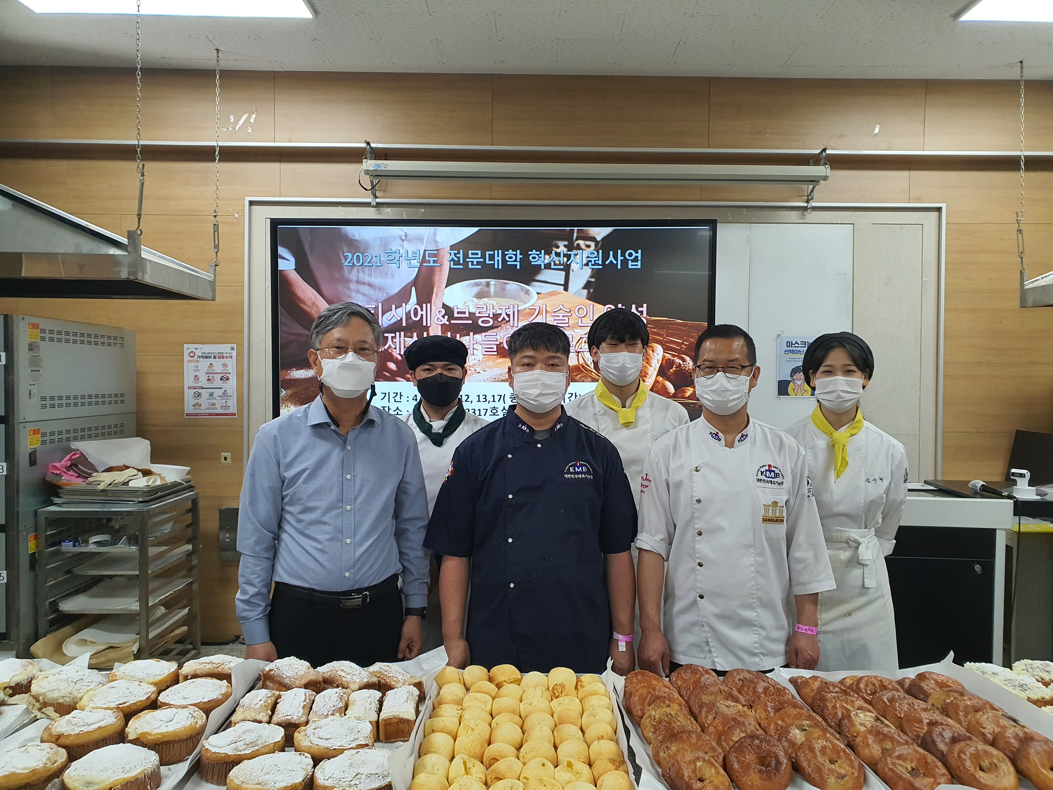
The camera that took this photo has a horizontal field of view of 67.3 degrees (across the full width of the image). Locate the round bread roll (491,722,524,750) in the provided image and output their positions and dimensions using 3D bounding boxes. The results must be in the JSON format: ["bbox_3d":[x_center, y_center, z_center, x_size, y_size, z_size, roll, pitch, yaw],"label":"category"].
[{"bbox_3d":[-0.036,0.646,1.494,0.062,0.049,0.062,1,1,0],"label":"round bread roll"}]

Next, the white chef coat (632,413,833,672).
[{"bbox_3d":[0.612,0.416,2.300,0.575,0.715,0.290,1,1,5],"label":"white chef coat"}]

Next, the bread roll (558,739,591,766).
[{"bbox_3d":[0.085,0.649,1.424,0.060,0.049,0.060,1,1,0],"label":"bread roll"}]

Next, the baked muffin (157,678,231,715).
[{"bbox_3d":[-0.695,0.640,1.658,0.143,0.064,0.143,0,1,-1],"label":"baked muffin"}]

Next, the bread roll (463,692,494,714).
[{"bbox_3d":[-0.093,0.606,1.545,0.061,0.047,0.061,0,1,0],"label":"bread roll"}]

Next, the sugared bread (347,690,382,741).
[{"bbox_3d":[-0.326,0.640,1.595,0.063,0.060,0.125,1,1,0],"label":"sugared bread"}]

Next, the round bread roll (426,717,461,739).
[{"bbox_3d":[-0.149,0.607,1.423,0.062,0.048,0.062,0,1,0],"label":"round bread roll"}]

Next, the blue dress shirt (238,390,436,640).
[{"bbox_3d":[-0.508,0.328,2.080,0.500,0.650,0.280,0,1,-18],"label":"blue dress shirt"}]

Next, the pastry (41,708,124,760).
[{"bbox_3d":[-0.778,0.596,1.390,0.128,0.062,0.128,0,1,0],"label":"pastry"}]

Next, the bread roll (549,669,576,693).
[{"bbox_3d":[0.075,0.604,1.665,0.060,0.048,0.060,0,1,0],"label":"bread roll"}]

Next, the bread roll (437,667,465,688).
[{"bbox_3d":[-0.160,0.601,1.671,0.061,0.048,0.061,0,1,0],"label":"bread roll"}]

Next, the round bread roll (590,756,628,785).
[{"bbox_3d":[0.144,0.656,1.381,0.065,0.046,0.063,1,1,0],"label":"round bread roll"}]

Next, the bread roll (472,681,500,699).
[{"bbox_3d":[-0.089,0.647,1.720,0.062,0.045,0.062,1,1,0],"label":"bread roll"}]

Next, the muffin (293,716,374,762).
[{"bbox_3d":[-0.350,0.641,1.435,0.140,0.063,0.133,1,1,0],"label":"muffin"}]

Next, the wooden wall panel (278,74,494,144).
[{"bbox_3d":[-0.786,-1.569,4.359,1.194,0.386,0.025,0,1,-1],"label":"wooden wall panel"}]

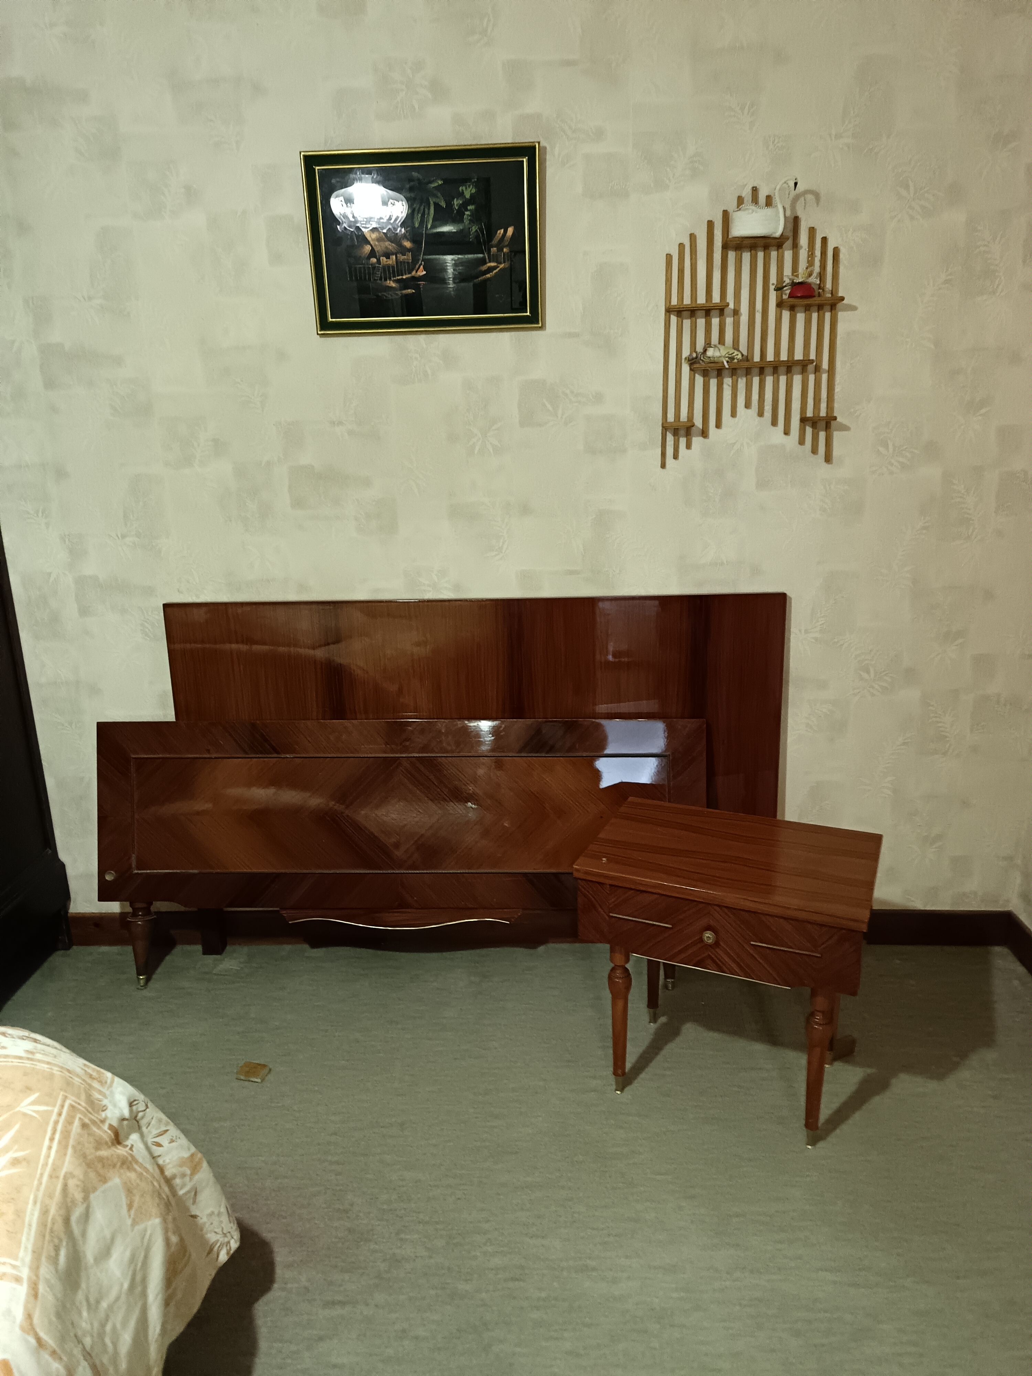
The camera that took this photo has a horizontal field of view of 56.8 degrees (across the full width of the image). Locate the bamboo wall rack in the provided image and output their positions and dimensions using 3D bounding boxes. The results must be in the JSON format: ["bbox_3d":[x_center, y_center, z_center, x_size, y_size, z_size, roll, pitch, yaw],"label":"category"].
[{"bbox_3d":[0.502,-0.757,2.024,0.368,0.561,0.072,-1,16,2],"label":"bamboo wall rack"}]

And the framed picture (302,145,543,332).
[{"bbox_3d":[-0.191,-0.942,2.014,0.487,0.351,0.024,-1,21,2],"label":"framed picture"}]

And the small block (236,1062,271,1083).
[{"bbox_3d":[-0.582,0.854,2.118,0.058,0.013,0.043,2,18,13],"label":"small block"}]

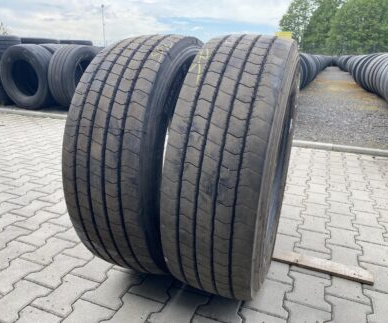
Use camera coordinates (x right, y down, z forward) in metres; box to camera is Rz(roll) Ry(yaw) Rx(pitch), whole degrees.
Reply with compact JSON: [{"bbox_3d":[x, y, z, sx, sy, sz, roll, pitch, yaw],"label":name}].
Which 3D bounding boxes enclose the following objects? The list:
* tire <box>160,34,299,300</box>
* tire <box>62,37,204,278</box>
[{"bbox_3d":[0.201,0.019,1.260,0.295,0.976,0.976,9,19,20],"label":"tire"},{"bbox_3d":[-0.129,-0.023,1.382,0.295,0.976,0.976,4,17,18],"label":"tire"}]

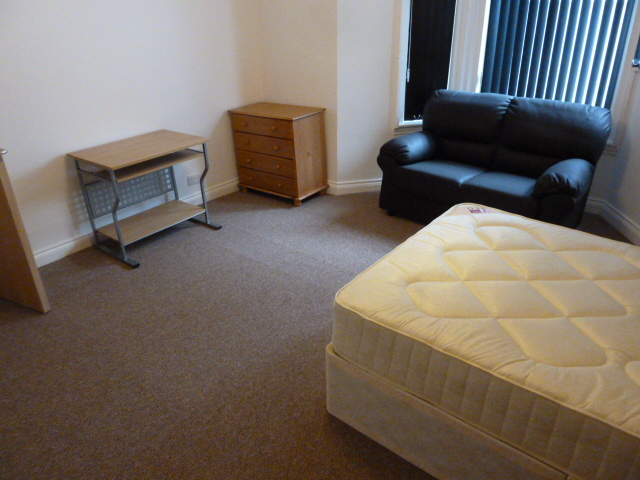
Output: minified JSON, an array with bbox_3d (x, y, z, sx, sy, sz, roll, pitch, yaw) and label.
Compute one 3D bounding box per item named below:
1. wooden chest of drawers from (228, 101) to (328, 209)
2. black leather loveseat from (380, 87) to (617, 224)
[{"bbox_3d":[-0.371,-0.799,4.292,0.776,0.787,0.426,18,34,34],"label":"wooden chest of drawers"},{"bbox_3d":[1.244,-0.548,3.517,1.448,0.923,0.811,23,37,39],"label":"black leather loveseat"}]

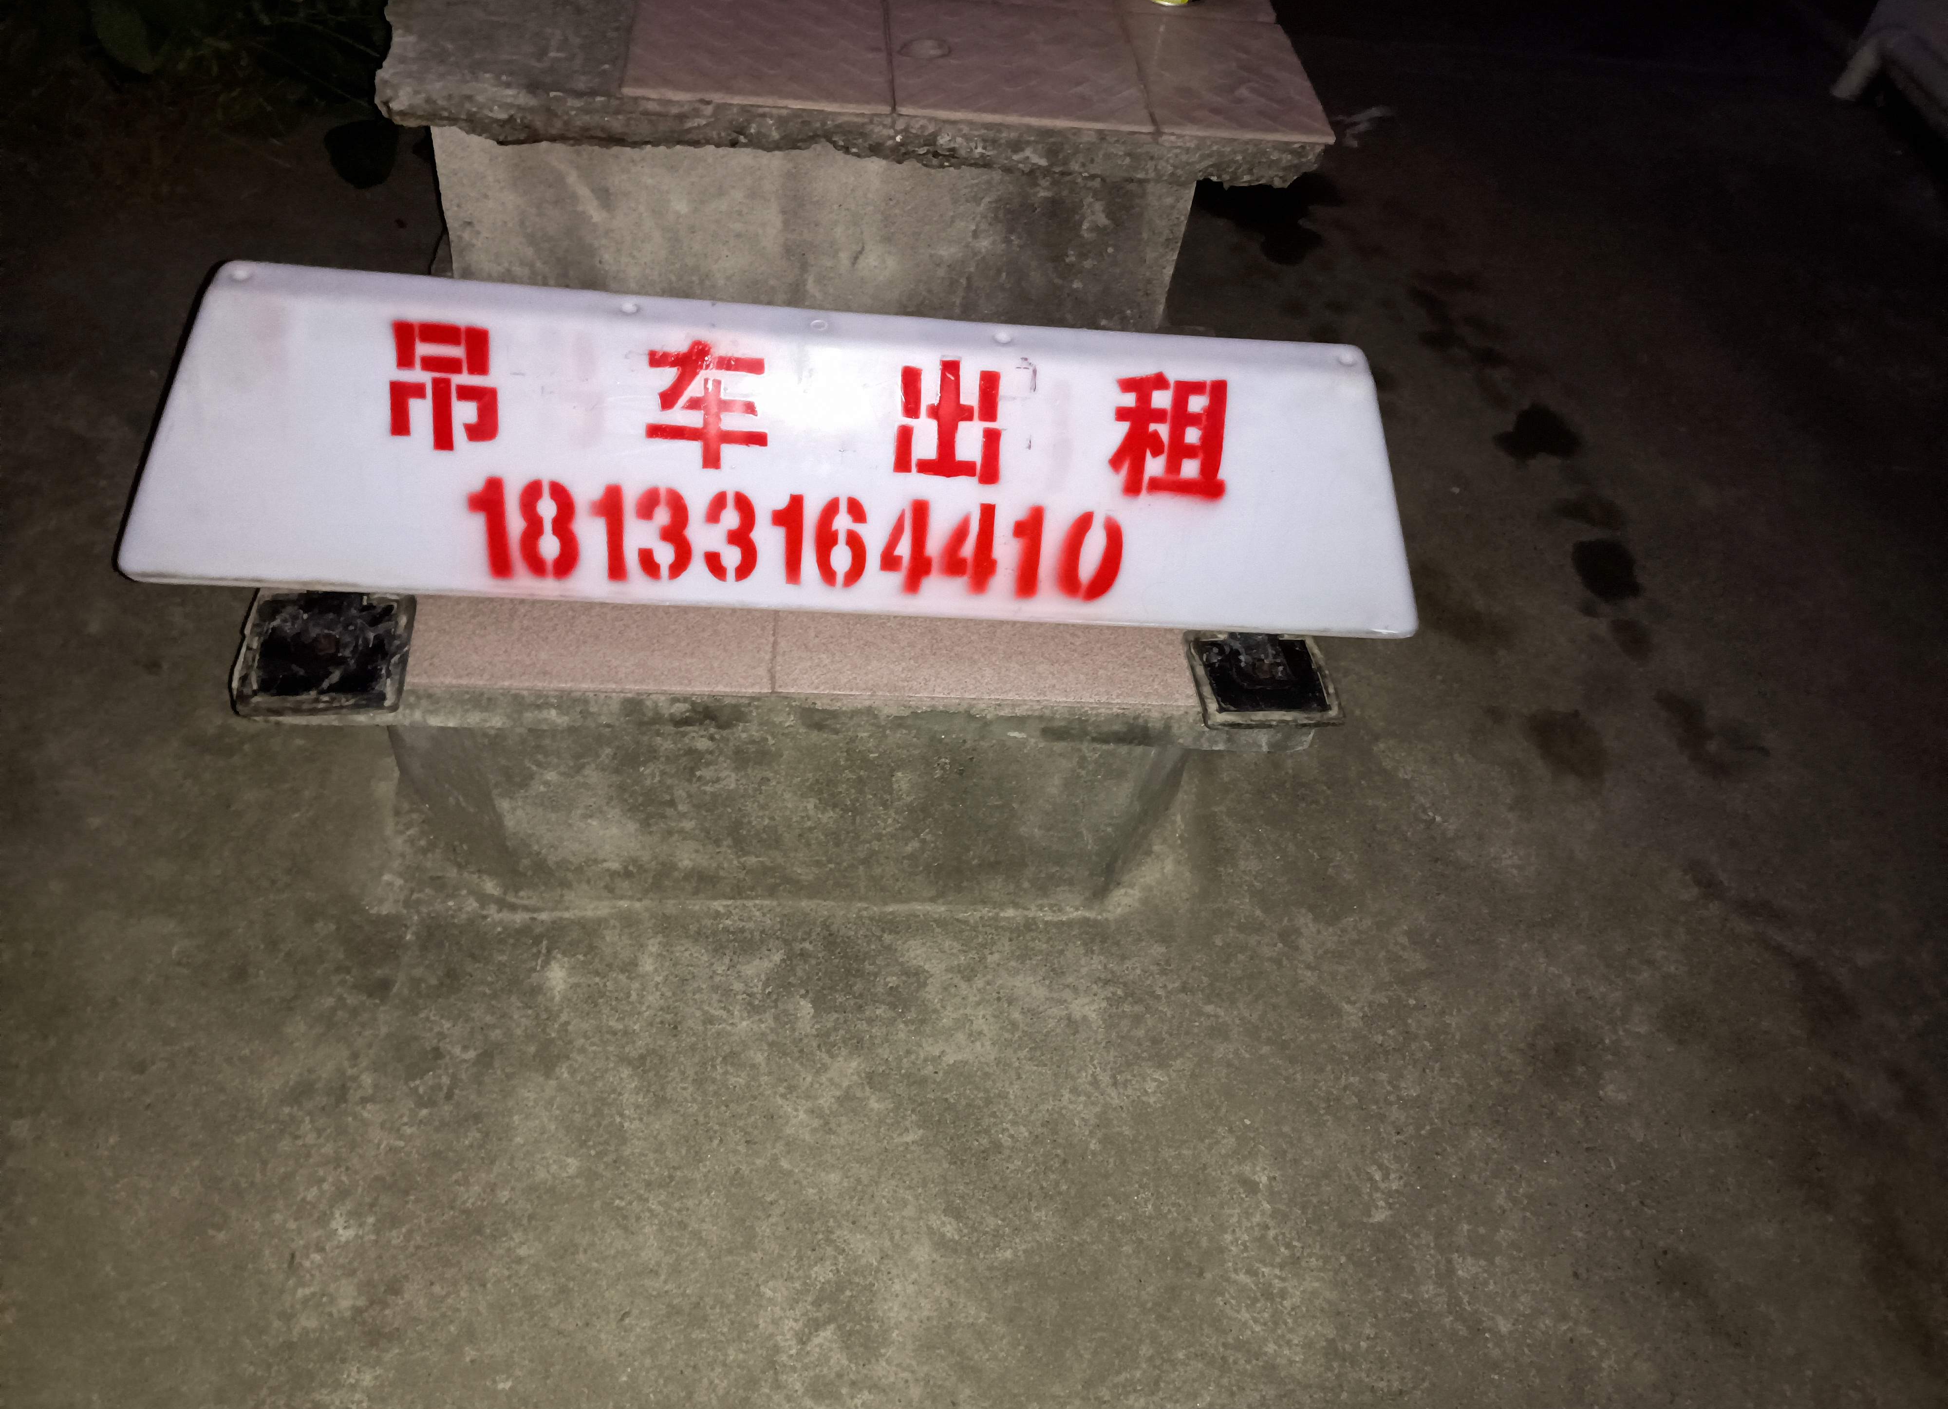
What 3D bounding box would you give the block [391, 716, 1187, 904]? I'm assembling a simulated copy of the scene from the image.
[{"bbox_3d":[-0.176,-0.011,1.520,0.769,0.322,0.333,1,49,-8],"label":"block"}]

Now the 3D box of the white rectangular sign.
[{"bbox_3d":[-0.147,-0.217,1.240,1.142,0.264,0.071,2,16,-6],"label":"white rectangular sign"}]

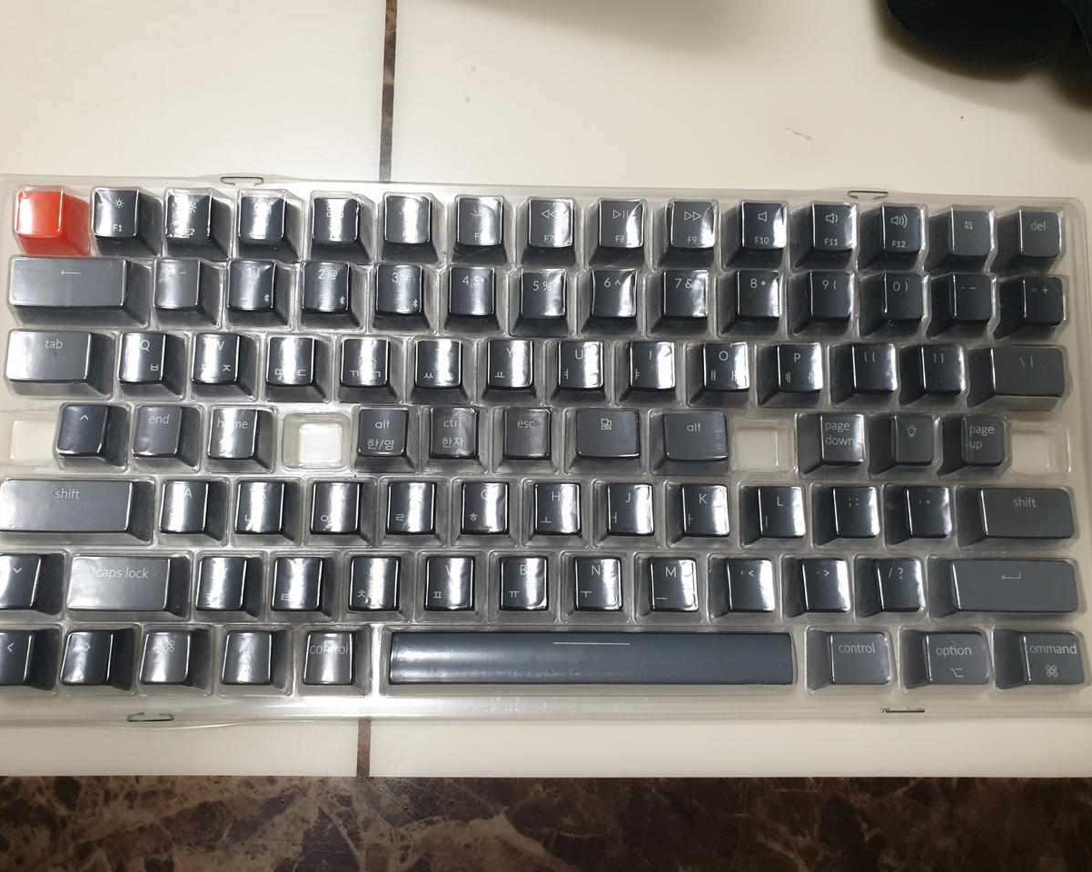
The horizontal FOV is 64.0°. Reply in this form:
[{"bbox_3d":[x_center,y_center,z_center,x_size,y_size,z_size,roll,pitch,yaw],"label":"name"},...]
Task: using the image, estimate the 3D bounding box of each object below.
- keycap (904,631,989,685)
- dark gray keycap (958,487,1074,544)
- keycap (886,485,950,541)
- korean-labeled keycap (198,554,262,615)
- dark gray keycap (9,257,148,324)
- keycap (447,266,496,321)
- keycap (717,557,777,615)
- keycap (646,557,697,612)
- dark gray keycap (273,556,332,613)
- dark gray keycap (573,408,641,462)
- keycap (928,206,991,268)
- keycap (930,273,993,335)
[{"bbox_3d":[0.117,0.065,0.253,0.023,0.009,0.018,1,82,-3],"label":"keycap"},{"bbox_3d":[0.143,0.024,0.263,0.033,0.010,0.018,1,82,-3],"label":"dark gray keycap"},{"bbox_3d":[0.113,0.024,0.261,0.018,0.009,0.018,1,81,-3],"label":"keycap"},{"bbox_3d":[-0.091,0.043,0.249,0.018,0.010,0.018,1,82,-3],"label":"korean-labeled keycap"},{"bbox_3d":[-0.137,-0.043,0.255,0.037,0.011,0.018,1,82,-3],"label":"dark gray keycap"},{"bbox_3d":[-0.022,-0.042,0.260,0.018,0.011,0.018,1,83,-3],"label":"keycap"},{"bbox_3d":[0.059,0.045,0.255,0.018,0.010,0.018,0,81,-3],"label":"keycap"},{"bbox_3d":[0.036,0.044,0.252,0.018,0.009,0.018,1,83,-3],"label":"keycap"},{"bbox_3d":[-0.070,0.043,0.249,0.018,0.009,0.018,1,82,-3],"label":"dark gray keycap"},{"bbox_3d":[0.018,0.001,0.256,0.023,0.009,0.018,1,83,-3],"label":"dark gray keycap"},{"bbox_3d":[0.130,-0.061,0.272,0.018,0.011,0.018,1,82,-3],"label":"keycap"},{"bbox_3d":[0.130,-0.041,0.271,0.018,0.011,0.018,1,81,-3],"label":"keycap"}]

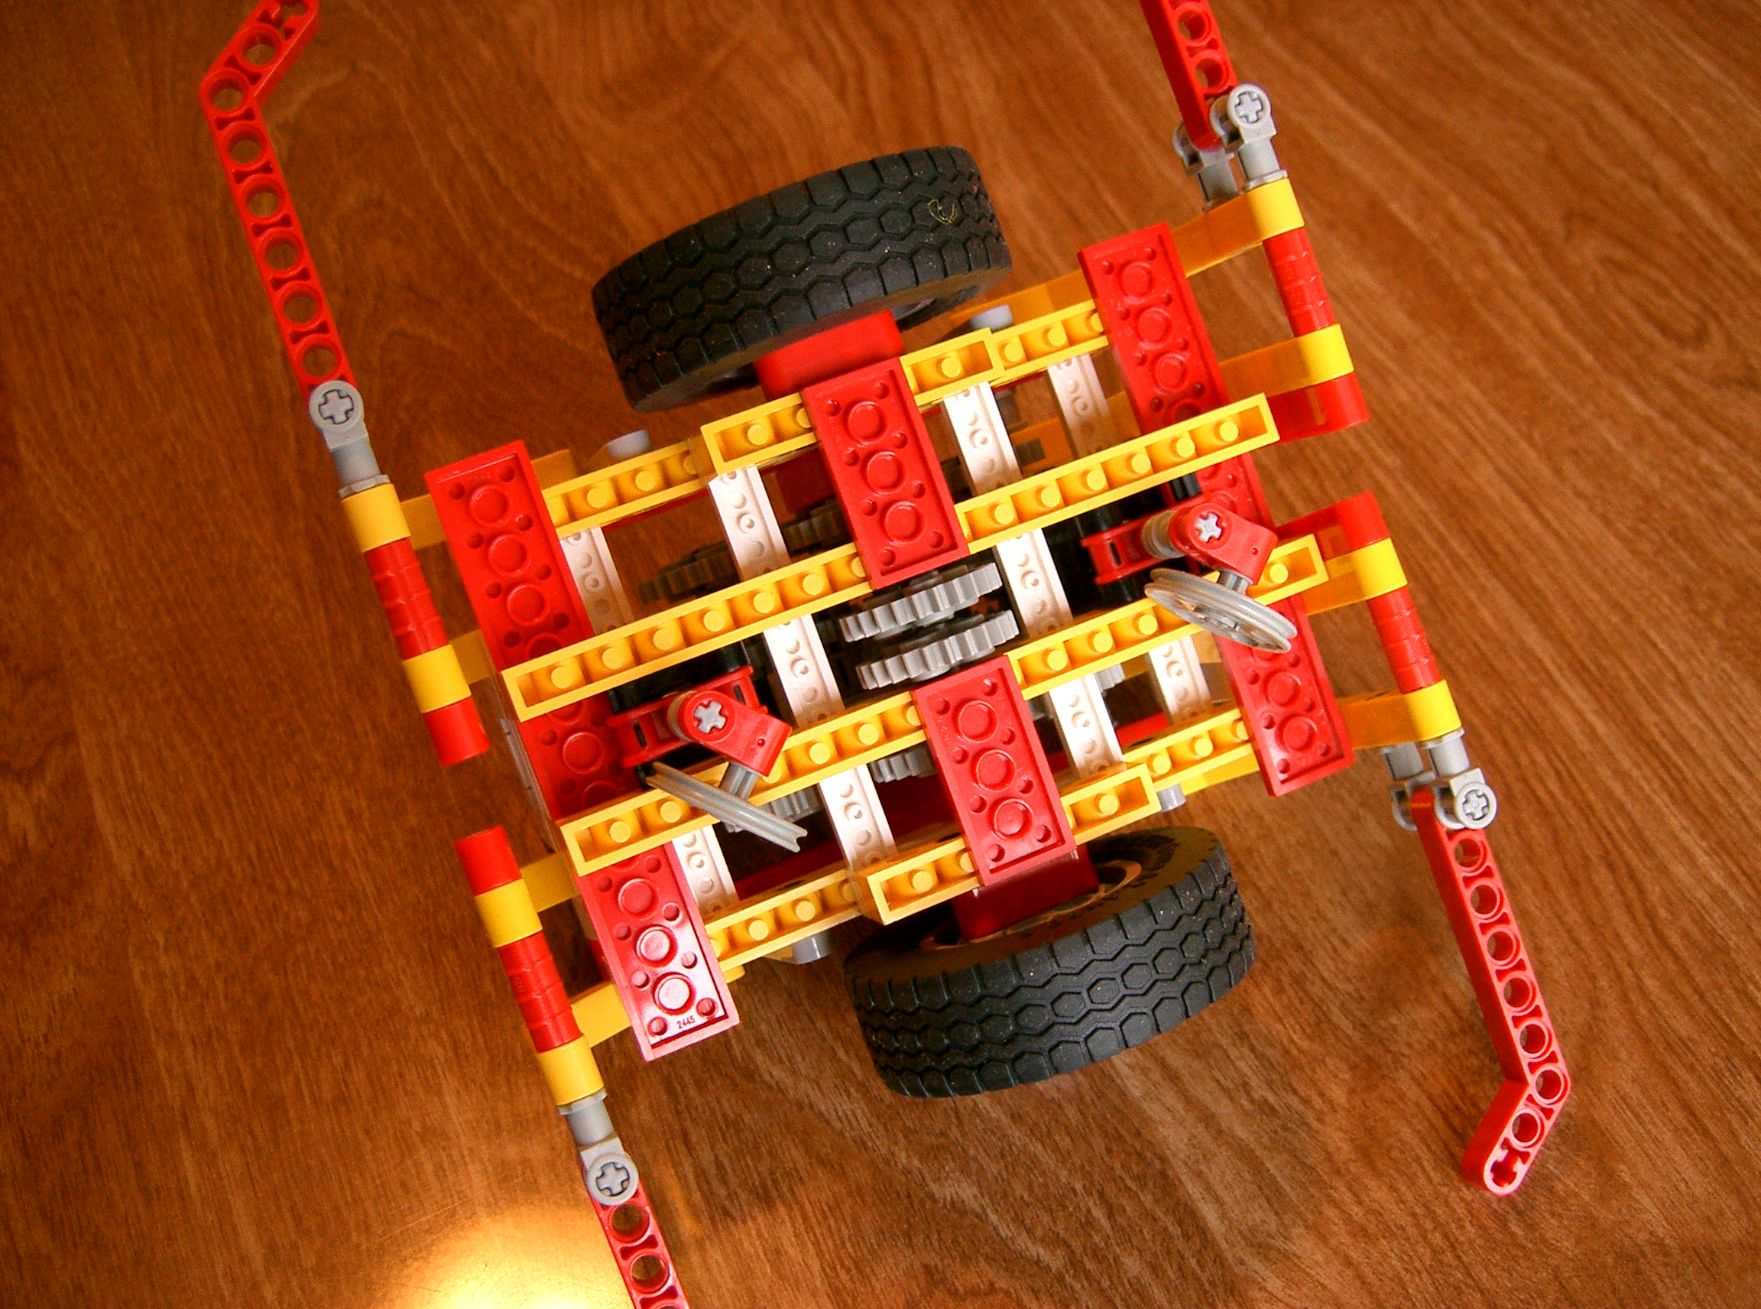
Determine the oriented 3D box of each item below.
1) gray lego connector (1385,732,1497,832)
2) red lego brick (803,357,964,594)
[{"bbox_3d":[0.091,0.020,0.328,0.007,0.024,0.016,-21,93,-13],"label":"gray lego connector"},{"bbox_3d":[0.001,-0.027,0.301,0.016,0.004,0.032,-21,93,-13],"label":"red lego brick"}]

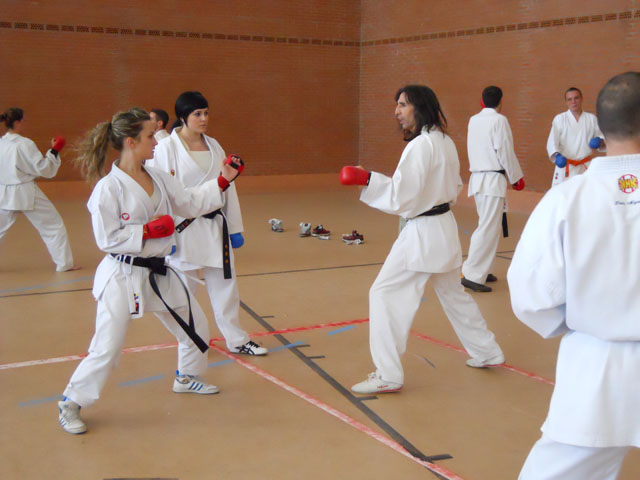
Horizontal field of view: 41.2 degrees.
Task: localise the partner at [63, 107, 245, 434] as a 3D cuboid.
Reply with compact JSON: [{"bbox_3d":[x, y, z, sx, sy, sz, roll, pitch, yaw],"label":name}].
[{"bbox_3d":[-0.907,0.128,4.486,0.670,1.610,0.939,6,10,32],"label":"partner"}]

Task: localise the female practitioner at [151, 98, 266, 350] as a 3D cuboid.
[{"bbox_3d":[-0.747,-0.116,5.682,0.600,1.730,0.700,-6,11,-36],"label":"female practitioner"}]

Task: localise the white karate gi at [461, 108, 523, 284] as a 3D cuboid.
[{"bbox_3d":[1.602,-0.412,7.845,0.454,1.582,0.464,-7,12,-42],"label":"white karate gi"}]

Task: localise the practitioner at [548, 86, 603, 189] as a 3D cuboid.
[{"bbox_3d":[2.586,-0.609,8.705,0.660,1.850,0.500,4,9,18],"label":"practitioner"}]

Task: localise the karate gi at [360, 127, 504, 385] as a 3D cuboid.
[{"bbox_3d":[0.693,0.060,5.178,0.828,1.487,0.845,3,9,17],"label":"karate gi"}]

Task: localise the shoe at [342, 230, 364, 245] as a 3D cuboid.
[{"bbox_3d":[0.416,-0.045,10.567,0.280,0.125,0.110,3,9,14],"label":"shoe"}]

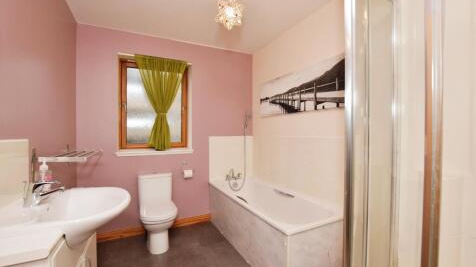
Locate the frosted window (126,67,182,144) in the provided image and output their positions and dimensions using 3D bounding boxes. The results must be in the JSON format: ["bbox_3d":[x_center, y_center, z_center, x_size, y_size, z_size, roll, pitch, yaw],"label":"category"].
[{"bbox_3d":[-1.132,-0.356,2.745,0.696,1.003,0.060,0,0,-25],"label":"frosted window"}]

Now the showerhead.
[{"bbox_3d":[0.161,-0.199,3.041,0.070,0.260,0.110,0,0,-25],"label":"showerhead"}]

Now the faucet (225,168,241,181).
[{"bbox_3d":[-0.076,0.607,2.916,0.200,0.180,0.130,0,0,-25],"label":"faucet"}]

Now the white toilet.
[{"bbox_3d":[-0.914,0.875,2.234,0.380,0.780,0.660,0,0,-25],"label":"white toilet"}]

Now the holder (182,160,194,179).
[{"bbox_3d":[-0.667,0.499,2.662,0.135,0.220,0.110,0,0,-25],"label":"holder"}]

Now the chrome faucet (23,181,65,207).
[{"bbox_3d":[-1.001,0.308,1.022,0.168,0.128,0.058,0,0,-25],"label":"chrome faucet"}]

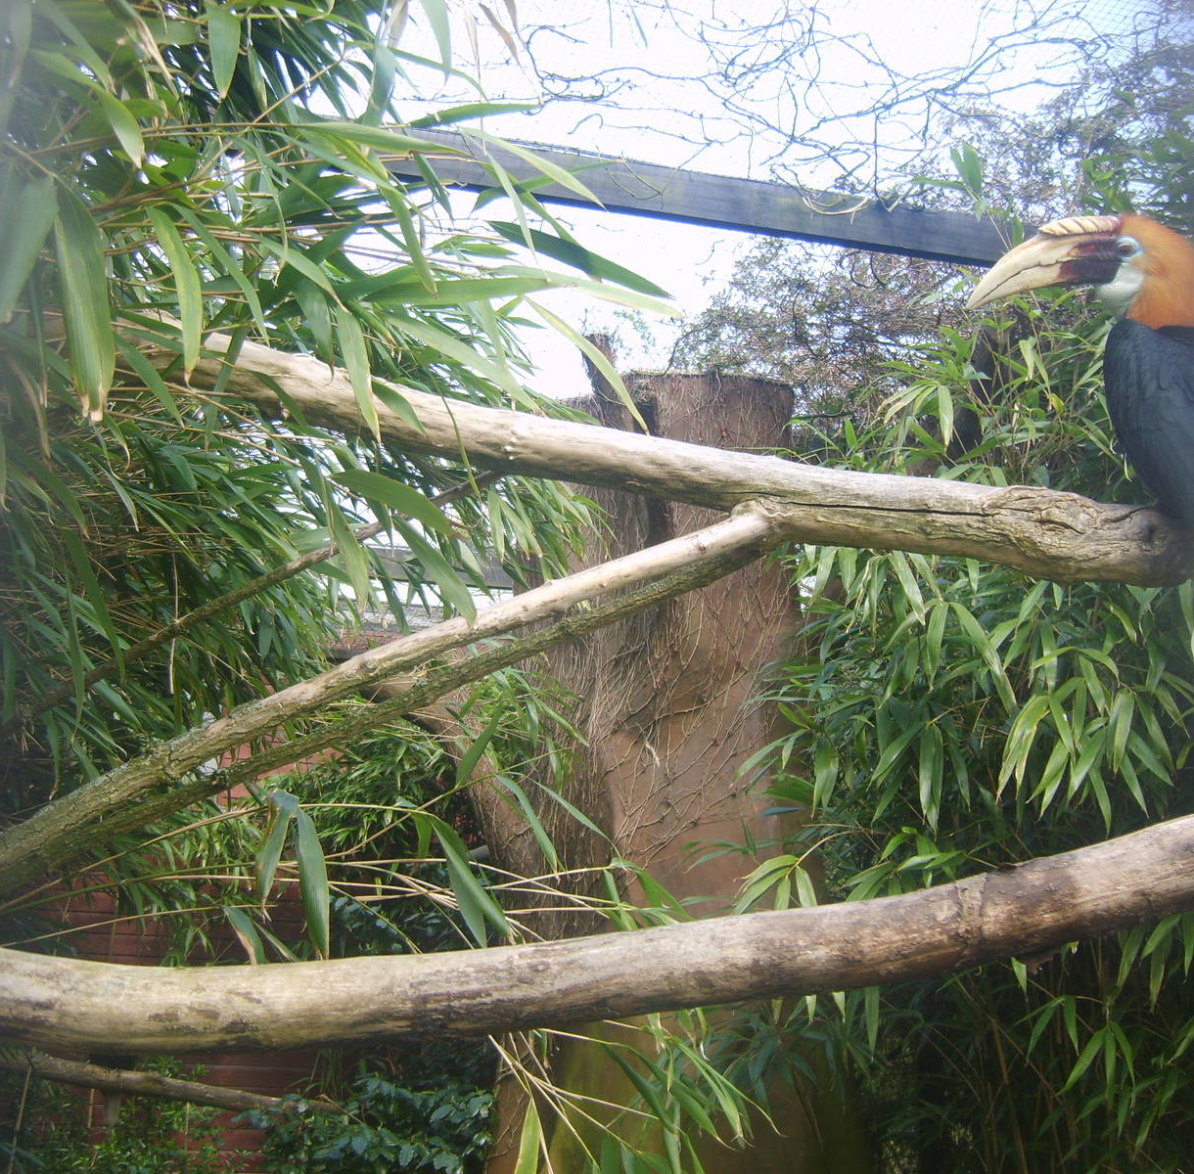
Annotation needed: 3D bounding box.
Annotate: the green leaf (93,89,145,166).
[{"bbox_3d":[-0.467,-0.449,1.550,0.034,0.090,0.030,-26,-3,-10],"label":"green leaf"}]

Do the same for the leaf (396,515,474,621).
[{"bbox_3d":[-0.194,-0.021,1.900,0.037,0.155,0.030,-36,-3,-9],"label":"leaf"}]

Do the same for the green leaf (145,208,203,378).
[{"bbox_3d":[-0.428,-0.297,1.600,0.042,0.172,0.035,-11,-3,-11],"label":"green leaf"}]

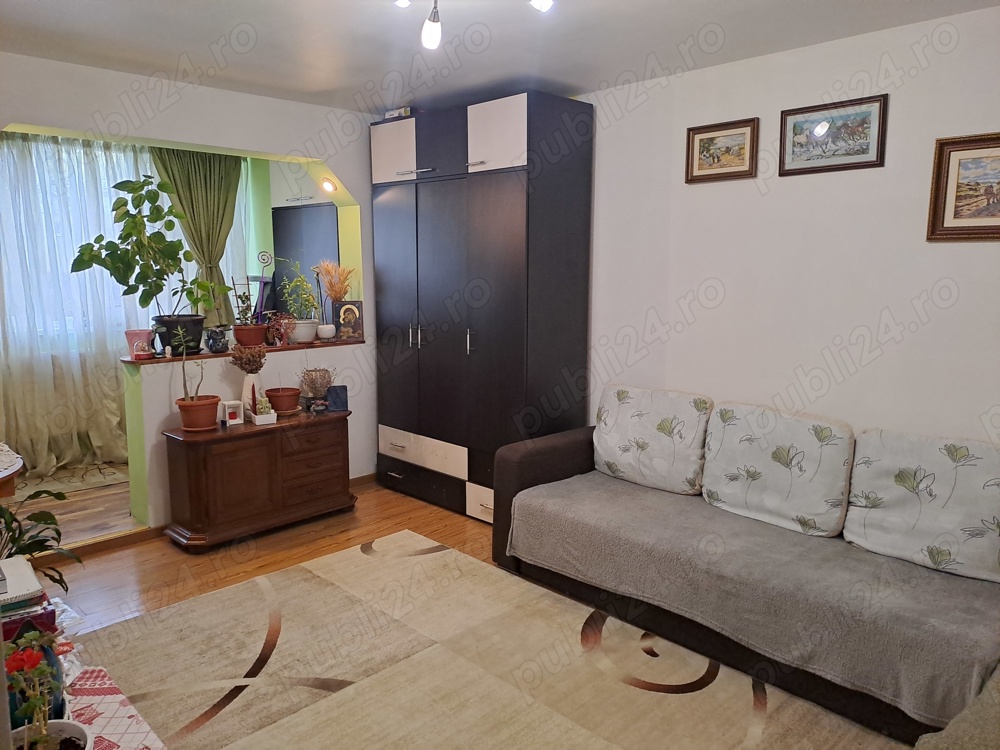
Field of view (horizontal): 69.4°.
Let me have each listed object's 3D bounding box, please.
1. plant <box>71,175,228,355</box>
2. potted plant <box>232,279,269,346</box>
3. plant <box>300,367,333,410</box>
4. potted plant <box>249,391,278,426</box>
[{"bbox_3d":[-2.021,-0.626,4.171,0.800,1.038,0.780,-8,12,-44],"label":"plant"},{"bbox_3d":[-1.575,-0.395,4.528,0.221,0.449,0.198,-9,12,-44],"label":"potted plant"},{"bbox_3d":[-1.163,0.089,4.611,0.205,0.297,0.190,-9,12,-44],"label":"plant"},{"bbox_3d":[-1.409,0.195,4.321,0.120,0.180,0.130,-6,10,-33],"label":"potted plant"}]

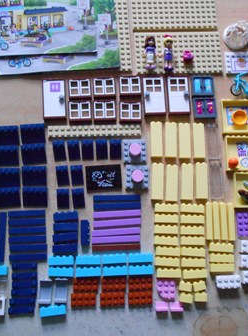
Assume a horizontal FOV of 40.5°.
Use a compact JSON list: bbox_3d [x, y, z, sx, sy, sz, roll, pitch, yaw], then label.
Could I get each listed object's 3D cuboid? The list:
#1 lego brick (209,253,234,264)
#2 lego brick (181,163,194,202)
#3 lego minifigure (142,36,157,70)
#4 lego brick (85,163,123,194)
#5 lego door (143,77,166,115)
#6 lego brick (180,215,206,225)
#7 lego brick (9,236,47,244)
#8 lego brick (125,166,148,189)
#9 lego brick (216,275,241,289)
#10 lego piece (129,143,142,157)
[{"bbox_3d":[0.129,0.119,0.448,0.032,0.008,0.011,0,81,-3],"label":"lego brick"},{"bbox_3d":[0.086,0.019,0.461,0.016,0.008,0.050,2,81,-3],"label":"lego brick"},{"bbox_3d":[0.037,-0.167,0.482,0.021,0.015,0.049,0,81,-3],"label":"lego minifigure"},{"bbox_3d":[-0.027,0.014,0.458,0.048,0.003,0.032,-3,81,-4],"label":"lego brick"},{"bbox_3d":[0.042,-0.103,0.478,0.032,0.009,0.058,-2,81,-3],"label":"lego door"},{"bbox_3d":[0.092,0.069,0.457,0.032,0.008,0.011,1,81,-3],"label":"lego brick"},{"bbox_3d":[-0.125,0.093,0.440,0.048,0.003,0.008,-1,81,-3],"label":"lego brick"},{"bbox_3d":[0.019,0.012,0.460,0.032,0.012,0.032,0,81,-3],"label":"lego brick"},{"bbox_3d":[0.135,0.147,0.441,0.032,0.011,0.016,1,81,-3],"label":"lego brick"},{"bbox_3d":[0.015,-0.025,0.460,0.016,0.011,0.016,1,81,-3],"label":"lego piece"}]

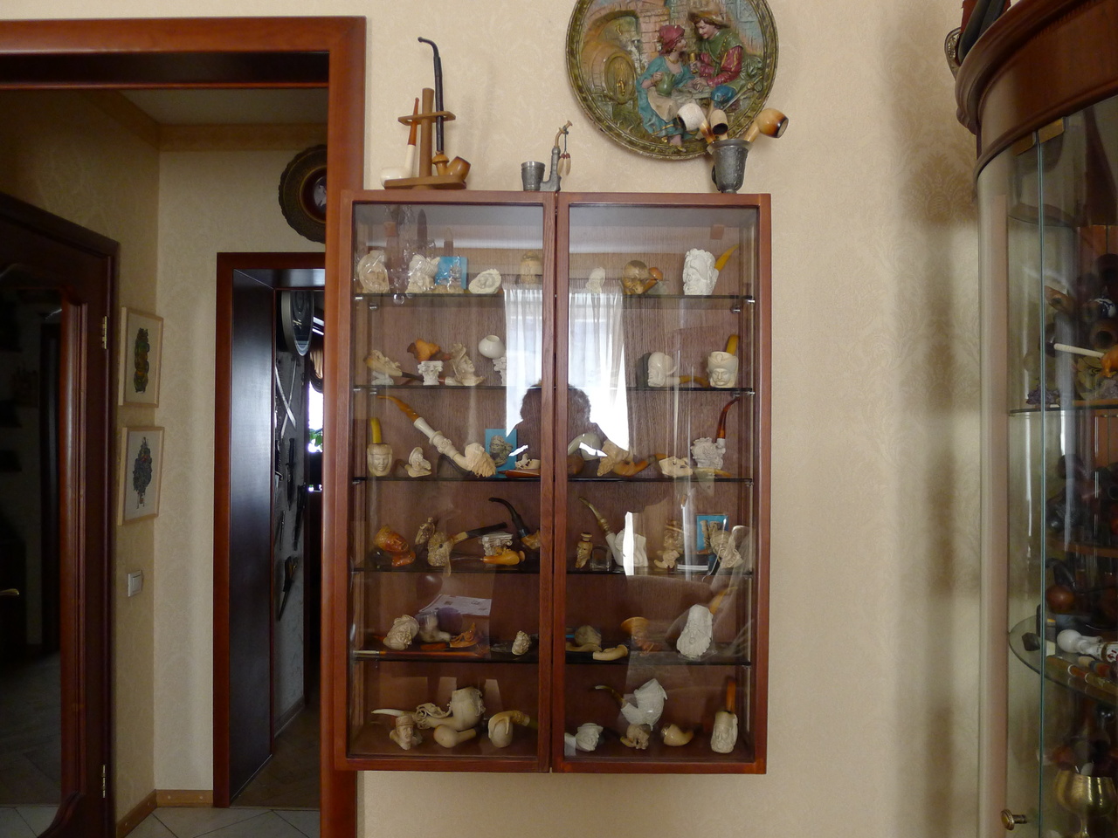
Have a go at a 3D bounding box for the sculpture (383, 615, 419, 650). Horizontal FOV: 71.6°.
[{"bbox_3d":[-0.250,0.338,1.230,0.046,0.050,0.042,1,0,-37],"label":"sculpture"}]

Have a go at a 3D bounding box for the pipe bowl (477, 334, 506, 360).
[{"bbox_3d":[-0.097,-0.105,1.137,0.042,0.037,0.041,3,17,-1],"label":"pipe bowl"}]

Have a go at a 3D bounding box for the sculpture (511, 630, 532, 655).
[{"bbox_3d":[-0.058,0.347,1.200,0.027,0.035,0.027,1,0,-27],"label":"sculpture"}]

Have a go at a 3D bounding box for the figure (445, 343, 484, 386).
[{"bbox_3d":[-0.139,-0.079,1.135,0.056,0.065,0.042,0,0,22],"label":"figure"}]

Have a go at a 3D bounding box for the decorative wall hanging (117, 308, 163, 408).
[{"bbox_3d":[-1.522,-0.217,2.810,0.022,0.340,0.240,1,0,0],"label":"decorative wall hanging"}]

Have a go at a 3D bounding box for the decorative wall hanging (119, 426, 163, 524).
[{"bbox_3d":[-1.517,0.202,2.820,0.018,0.340,0.245,3,0,0],"label":"decorative wall hanging"}]

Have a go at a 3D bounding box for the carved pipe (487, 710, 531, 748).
[{"bbox_3d":[-0.077,0.479,1.200,0.066,0.053,0.036,0,0,0],"label":"carved pipe"}]

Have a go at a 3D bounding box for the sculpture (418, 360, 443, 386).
[{"bbox_3d":[-0.200,-0.071,1.205,0.038,0.041,0.037,1,0,-1],"label":"sculpture"}]

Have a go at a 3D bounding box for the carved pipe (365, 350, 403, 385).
[{"bbox_3d":[-0.275,-0.081,1.215,0.055,0.054,0.035,0,0,-11],"label":"carved pipe"}]

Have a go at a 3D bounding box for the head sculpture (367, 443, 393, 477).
[{"bbox_3d":[-0.277,0.063,1.200,0.037,0.051,0.042,1,0,-19],"label":"head sculpture"}]

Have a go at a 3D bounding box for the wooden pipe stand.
[{"bbox_3d":[-0.194,-0.400,1.123,0.118,0.158,0.050,0,0,16],"label":"wooden pipe stand"}]

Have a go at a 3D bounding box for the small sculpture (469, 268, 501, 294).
[{"bbox_3d":[-0.107,-0.200,1.135,0.047,0.040,0.036,1,0,0],"label":"small sculpture"}]

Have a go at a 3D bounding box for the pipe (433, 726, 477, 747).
[{"bbox_3d":[-0.160,0.492,1.200,0.063,0.030,0.035,1,0,-18],"label":"pipe"}]

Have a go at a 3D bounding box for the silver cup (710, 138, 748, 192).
[{"bbox_3d":[0.246,-0.358,1.128,0.056,0.085,0.057,1,0,0],"label":"silver cup"}]

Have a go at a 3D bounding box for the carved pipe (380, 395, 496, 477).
[{"bbox_3d":[-0.190,0.027,1.215,0.180,0.125,0.045,0,0,6],"label":"carved pipe"}]

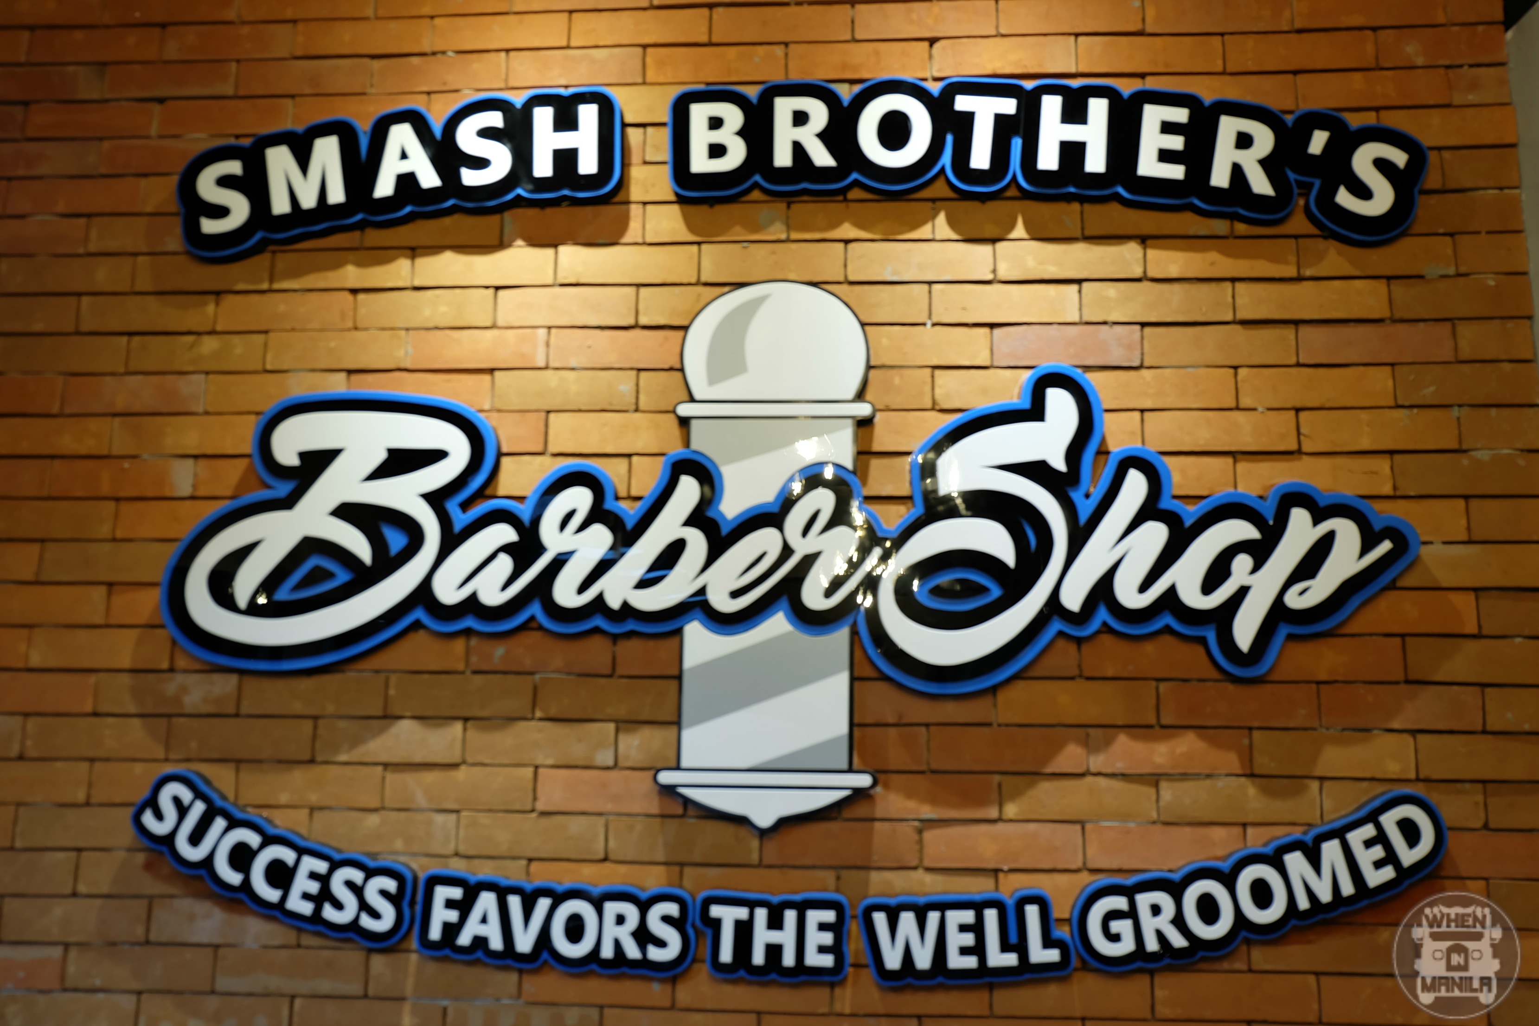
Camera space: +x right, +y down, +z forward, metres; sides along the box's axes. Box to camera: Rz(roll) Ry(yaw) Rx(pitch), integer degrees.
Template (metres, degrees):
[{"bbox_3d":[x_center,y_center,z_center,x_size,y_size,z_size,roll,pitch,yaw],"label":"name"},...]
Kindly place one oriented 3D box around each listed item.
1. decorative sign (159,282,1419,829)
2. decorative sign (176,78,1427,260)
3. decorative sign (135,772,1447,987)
[{"bbox_3d":[0.003,0.051,1.626,1.743,0.763,0.050,0,-8,4],"label":"decorative sign"},{"bbox_3d":[0.019,-0.508,1.707,1.826,0.258,0.040,0,-8,4],"label":"decorative sign"},{"bbox_3d":[-0.001,0.496,1.570,1.775,0.265,0.040,0,-8,4],"label":"decorative sign"}]

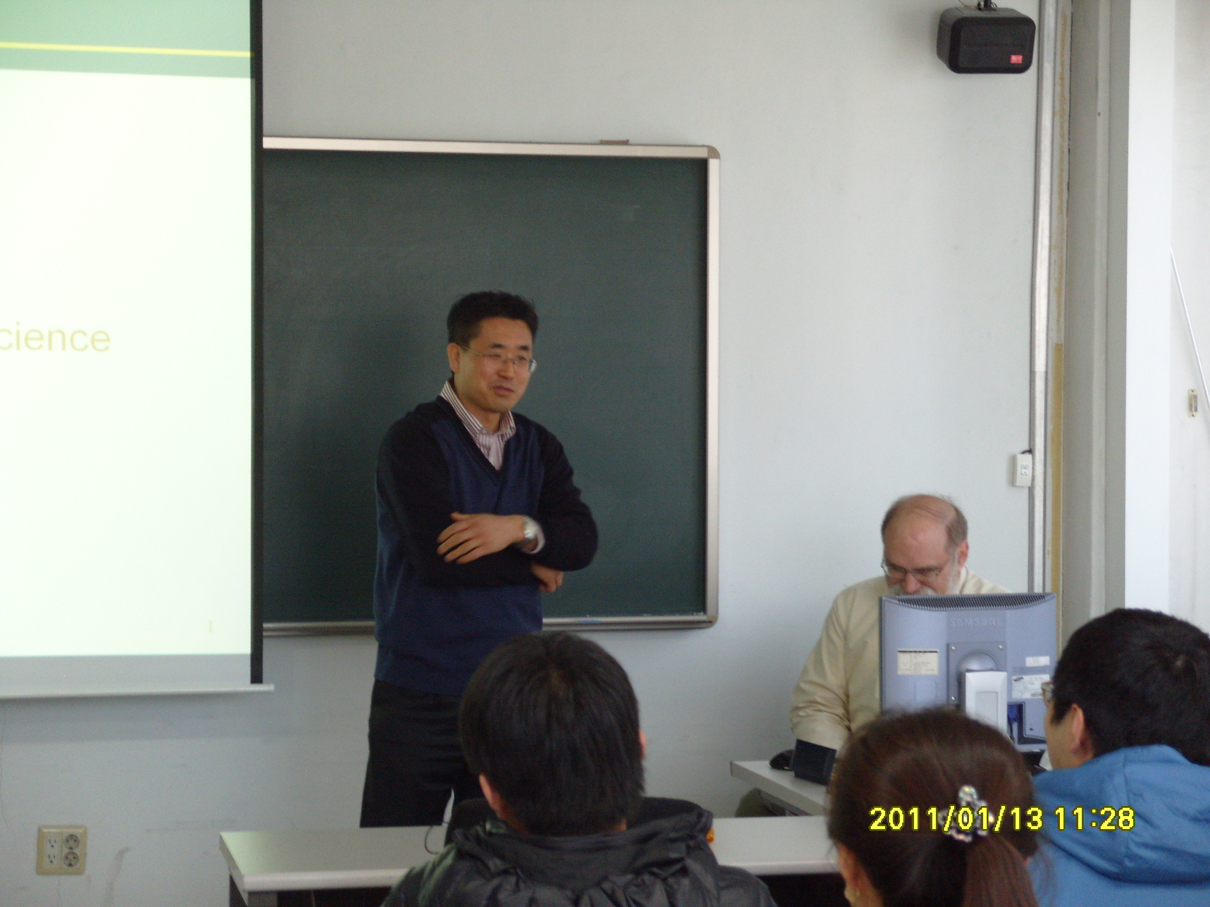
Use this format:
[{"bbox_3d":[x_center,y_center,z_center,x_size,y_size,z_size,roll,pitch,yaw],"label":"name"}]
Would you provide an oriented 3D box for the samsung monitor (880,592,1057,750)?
[{"bbox_3d":[0.736,0.465,5.892,0.370,0.365,0.185,-1,2,-14],"label":"samsung monitor"}]

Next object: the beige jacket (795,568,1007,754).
[{"bbox_3d":[0.660,0.506,6.258,0.550,0.530,0.400,0,2,0],"label":"beige jacket"}]

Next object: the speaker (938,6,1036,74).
[{"bbox_3d":[0.963,-1.054,7.563,0.228,0.153,0.138,-2,20,-12],"label":"speaker"}]

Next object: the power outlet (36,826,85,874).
[{"bbox_3d":[-1.306,0.957,7.144,0.117,0.120,0.014,2,1,-15],"label":"power outlet"}]

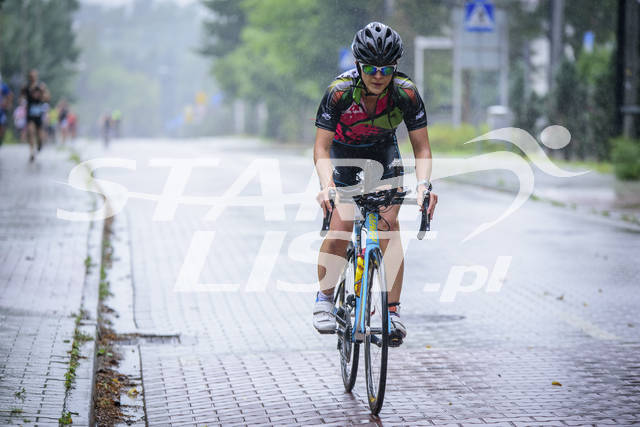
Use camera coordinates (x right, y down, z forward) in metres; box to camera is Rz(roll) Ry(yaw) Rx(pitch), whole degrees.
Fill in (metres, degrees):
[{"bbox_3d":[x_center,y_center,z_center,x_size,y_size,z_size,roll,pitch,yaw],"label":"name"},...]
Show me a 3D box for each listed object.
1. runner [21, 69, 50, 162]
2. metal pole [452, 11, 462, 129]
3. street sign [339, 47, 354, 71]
[{"bbox_3d":[-5.349,-1.842,58.500,0.580,1.740,0.700,0,2,-5],"label":"runner"},{"bbox_3d":[3.137,-3.058,71.000,0.170,3.200,0.170,0,2,0],"label":"metal pole"},{"bbox_3d":[0.800,-4.125,83.500,0.600,0.600,0.040,0,2,-6],"label":"street sign"}]

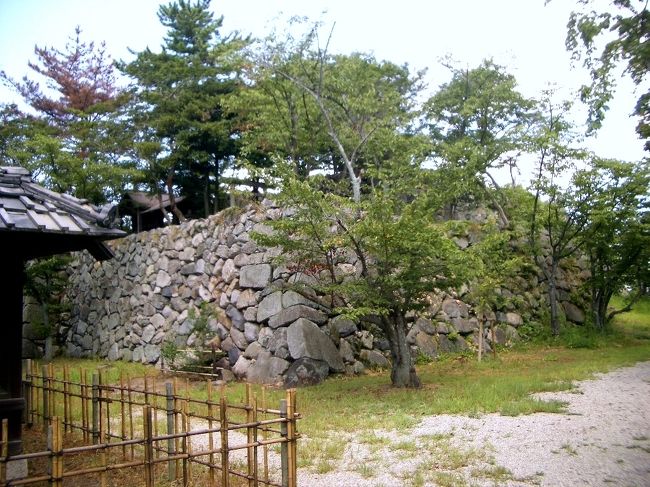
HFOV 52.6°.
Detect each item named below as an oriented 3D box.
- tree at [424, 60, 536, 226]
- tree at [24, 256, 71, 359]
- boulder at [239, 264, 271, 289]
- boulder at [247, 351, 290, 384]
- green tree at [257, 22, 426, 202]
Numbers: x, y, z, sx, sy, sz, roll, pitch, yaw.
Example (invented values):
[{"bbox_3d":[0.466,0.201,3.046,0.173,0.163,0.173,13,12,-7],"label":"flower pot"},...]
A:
[{"bbox_3d":[3.976,-2.583,16.800,2.900,4.300,2.800,0,-4,0],"label":"tree"},{"bbox_3d":[-7.096,1.509,16.800,1.400,2.900,1.400,0,-4,0],"label":"tree"},{"bbox_3d":[-1.291,0.613,12.200,0.570,0.450,0.420,-1,-4,18],"label":"boulder"},{"bbox_3d":[-0.998,2.189,11.600,0.700,0.600,0.580,-1,-4,18],"label":"boulder"},{"bbox_3d":[0.372,-2.951,14.800,3.800,4.100,3.500,0,-4,0],"label":"green tree"}]

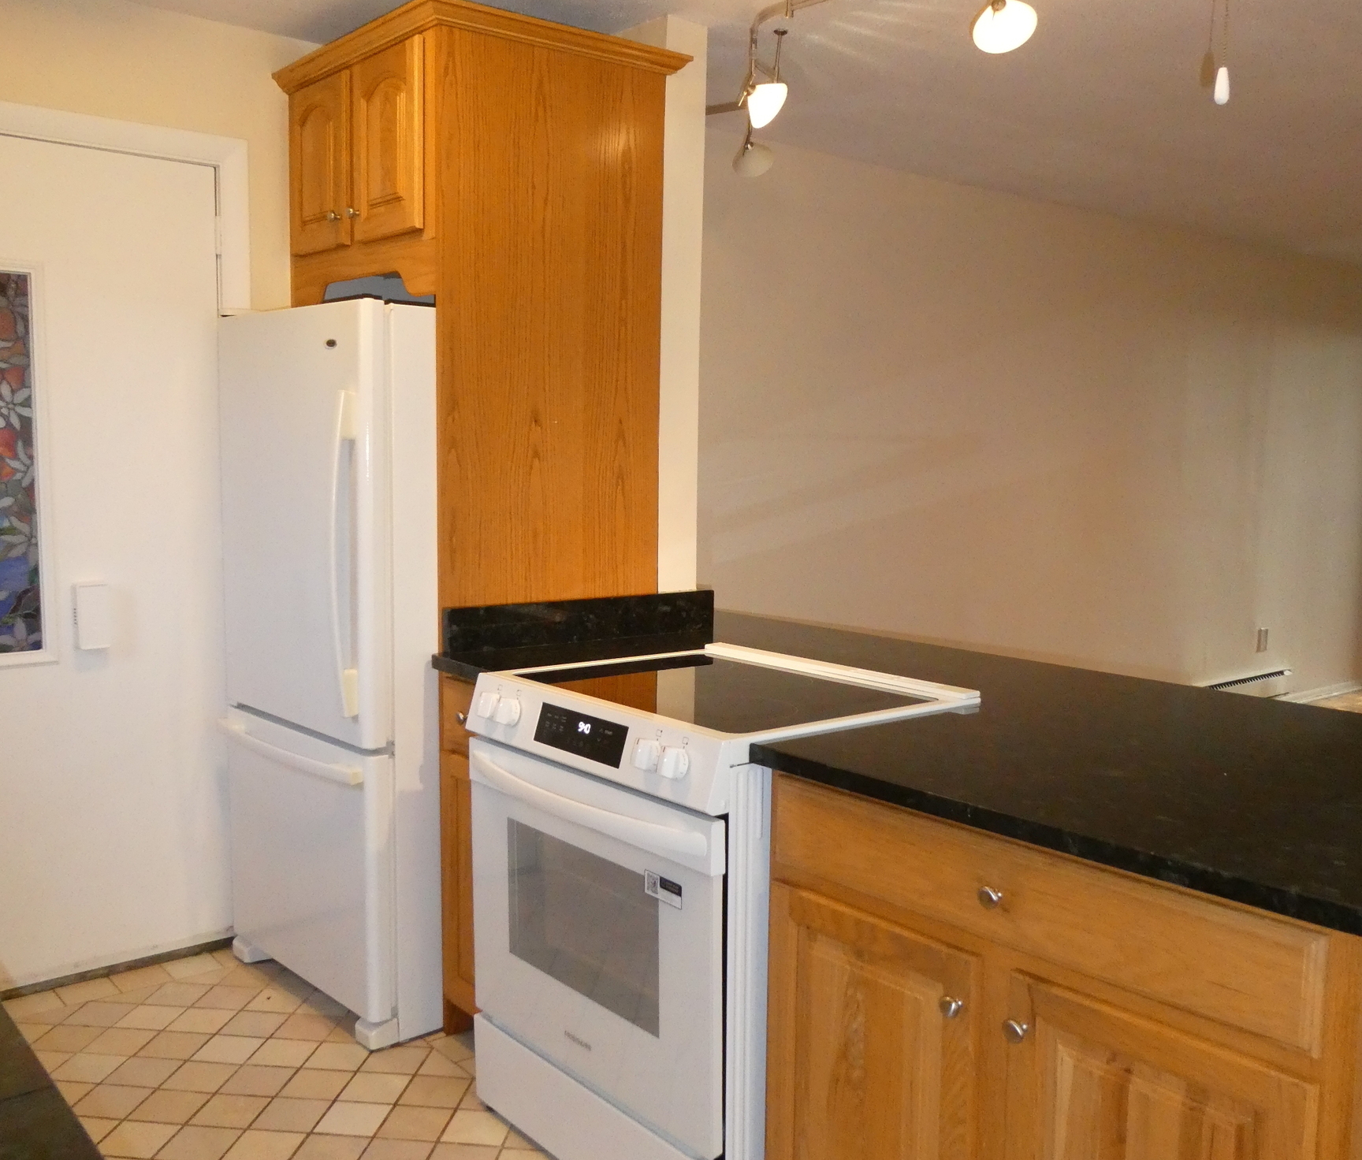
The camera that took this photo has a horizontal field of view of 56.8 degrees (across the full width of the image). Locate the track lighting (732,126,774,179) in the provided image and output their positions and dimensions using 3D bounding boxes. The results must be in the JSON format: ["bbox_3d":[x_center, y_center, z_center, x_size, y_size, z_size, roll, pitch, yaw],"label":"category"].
[{"bbox_3d":[0.204,-1.204,3.549,0.121,0.149,0.124,2,5,15],"label":"track lighting"}]

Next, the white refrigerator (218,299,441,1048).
[{"bbox_3d":[-0.681,0.187,3.332,0.815,1.705,0.736,-4,7,-43],"label":"white refrigerator"}]

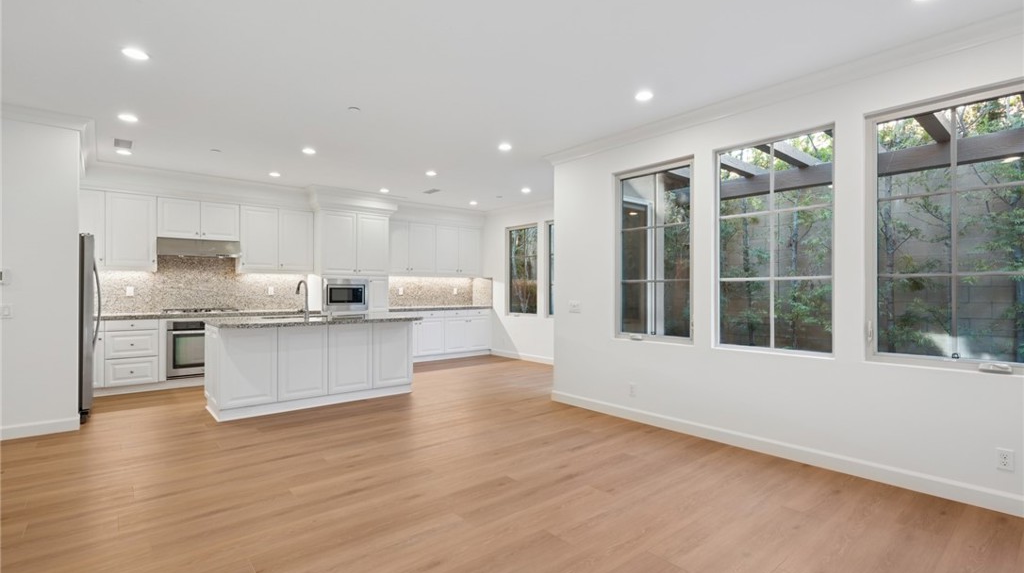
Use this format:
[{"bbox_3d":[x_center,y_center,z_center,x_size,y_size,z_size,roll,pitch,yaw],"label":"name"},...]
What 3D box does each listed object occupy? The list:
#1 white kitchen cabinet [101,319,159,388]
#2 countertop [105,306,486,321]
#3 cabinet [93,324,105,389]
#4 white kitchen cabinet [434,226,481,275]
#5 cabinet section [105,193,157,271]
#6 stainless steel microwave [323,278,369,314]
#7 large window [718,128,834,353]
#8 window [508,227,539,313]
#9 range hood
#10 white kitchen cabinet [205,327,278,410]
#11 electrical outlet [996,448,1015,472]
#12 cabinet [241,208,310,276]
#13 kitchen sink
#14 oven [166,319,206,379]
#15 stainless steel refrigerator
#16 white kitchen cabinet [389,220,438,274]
[{"bbox_3d":[-4.635,0.776,5.556,0.490,0.780,0.610,1,-1,-40],"label":"white kitchen cabinet"},{"bbox_3d":[-2.857,0.388,7.029,5.800,0.045,0.645,0,-1,-39],"label":"countertop"},{"bbox_3d":[-4.974,0.772,5.267,0.420,0.770,0.610,1,-1,-40],"label":"cabinet"},{"bbox_3d":[-1.113,-0.640,8.807,1.000,0.940,0.350,1,-1,-40],"label":"white kitchen cabinet"},{"bbox_3d":[-4.822,-0.665,5.780,0.486,0.950,0.340,0,-1,-38],"label":"cabinet section"},{"bbox_3d":[-2.656,0.138,7.091,0.695,0.490,0.430,1,-1,-40],"label":"stainless steel microwave"},{"bbox_3d":[2.001,-0.314,3.515,0.120,1.640,0.870,1,-1,-40],"label":"large window"},{"bbox_3d":[0.189,-0.285,8.245,0.120,1.630,0.870,1,-1,-40],"label":"window"},{"bbox_3d":[-4.201,-0.500,6.105,0.910,0.230,0.450,0,-1,-39],"label":"range hood"},{"bbox_3d":[-2.724,0.775,4.603,0.490,0.770,0.650,0,-1,-39],"label":"white kitchen cabinet"},{"bbox_3d":[2.704,0.953,2.491,0.010,0.115,0.070,0,-1,-41],"label":"electrical outlet"},{"bbox_3d":[-3.518,-0.657,6.757,0.980,0.950,0.350,1,-1,-40],"label":"cabinet"},{"bbox_3d":[-2.492,0.480,5.244,0.720,0.220,0.440,1,-1,-40],"label":"kitchen sink"},{"bbox_3d":[-4.112,0.784,6.009,0.760,0.720,0.600,0,-1,-39],"label":"oven"},{"bbox_3d":[-4.406,0.382,4.293,0.760,1.745,0.910,0,-1,-40],"label":"stainless steel refrigerator"},{"bbox_3d":[-1.861,-0.654,8.021,0.980,0.910,0.330,0,-1,-39],"label":"white kitchen cabinet"}]

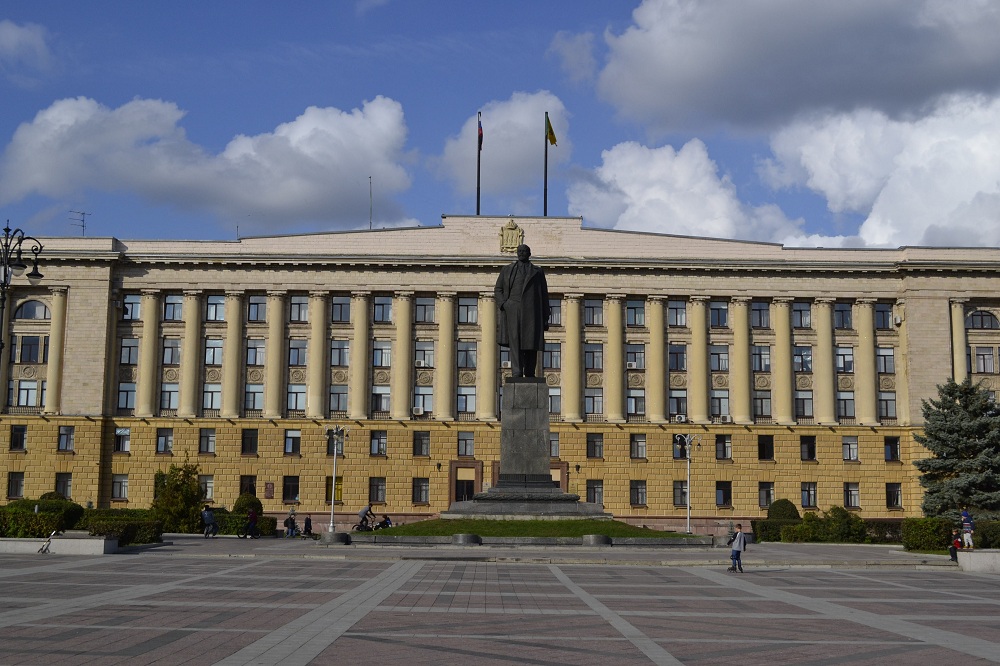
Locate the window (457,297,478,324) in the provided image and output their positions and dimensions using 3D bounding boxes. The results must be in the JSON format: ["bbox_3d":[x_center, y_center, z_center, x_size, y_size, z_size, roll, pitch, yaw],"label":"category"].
[{"bbox_3d":[-2.766,-1.958,101.915,1.651,2.250,0.200,1,-8,-1],"label":"window"}]

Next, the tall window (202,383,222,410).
[{"bbox_3d":[-24.979,5.577,101.395,1.510,2.260,0.250,1,-8,-1],"label":"tall window"}]

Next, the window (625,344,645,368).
[{"bbox_3d":[11.866,2.072,101.526,1.552,2.141,0.200,1,-8,-1],"label":"window"}]

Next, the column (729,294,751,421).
[{"bbox_3d":[19.714,2.188,94.036,1.500,10.338,1.450,1,-8,0],"label":"column"}]

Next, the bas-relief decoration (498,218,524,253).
[{"bbox_3d":[0.985,-8.052,97.306,2.100,2.850,0.300,1,-8,-1],"label":"bas-relief decoration"}]

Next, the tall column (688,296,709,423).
[{"bbox_3d":[17.232,2.294,100.810,1.700,11.104,1.700,1,-8,-1],"label":"tall column"}]

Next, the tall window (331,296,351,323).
[{"bbox_3d":[-13.146,-1.940,97.299,1.470,2.205,0.250,1,-8,-1],"label":"tall window"}]

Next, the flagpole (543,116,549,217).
[{"bbox_3d":[4.230,-15.094,106.346,0.230,10.467,0.230,1,-8,-1],"label":"flagpole"}]

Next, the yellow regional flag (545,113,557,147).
[{"bbox_3d":[4.758,-18.756,107.750,1.017,3.159,0.500,1,-8,-1],"label":"yellow regional flag"}]

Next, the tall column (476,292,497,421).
[{"bbox_3d":[-1.029,1.976,96.028,1.600,10.500,1.500,1,-8,-1],"label":"tall column"}]

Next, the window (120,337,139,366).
[{"bbox_3d":[-31.323,1.615,98.714,1.478,2.216,0.250,0,-8,0],"label":"window"}]

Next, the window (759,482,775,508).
[{"bbox_3d":[21.693,13.106,94.766,1.312,2.007,0.250,1,-8,-1],"label":"window"}]

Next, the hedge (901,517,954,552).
[{"bbox_3d":[19.274,9.078,52.792,1.962,1.453,1.700,1,-8,-1],"label":"hedge"}]

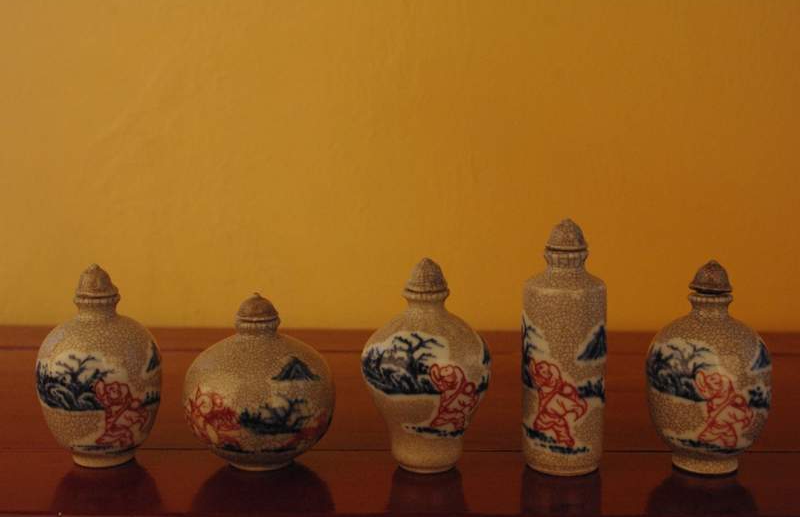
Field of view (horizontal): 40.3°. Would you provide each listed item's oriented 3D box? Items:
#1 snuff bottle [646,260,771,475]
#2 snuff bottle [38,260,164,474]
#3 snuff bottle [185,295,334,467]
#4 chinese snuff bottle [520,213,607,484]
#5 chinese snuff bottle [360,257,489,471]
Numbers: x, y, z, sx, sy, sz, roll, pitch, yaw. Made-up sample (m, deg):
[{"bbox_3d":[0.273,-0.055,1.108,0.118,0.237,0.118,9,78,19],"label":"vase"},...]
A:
[{"bbox_3d":[0.113,0.038,0.399,0.044,0.076,0.044,2,9,16],"label":"snuff bottle"},{"bbox_3d":[-0.114,0.039,0.413,0.046,0.075,0.046,-3,9,-16],"label":"snuff bottle"},{"bbox_3d":[-0.052,0.045,0.408,0.057,0.064,0.057,-2,8,-7],"label":"snuff bottle"},{"bbox_3d":[0.061,0.031,0.401,0.030,0.091,0.030,1,8,9],"label":"chinese snuff bottle"},{"bbox_3d":[0.010,0.038,0.402,0.048,0.078,0.048,0,8,1],"label":"chinese snuff bottle"}]

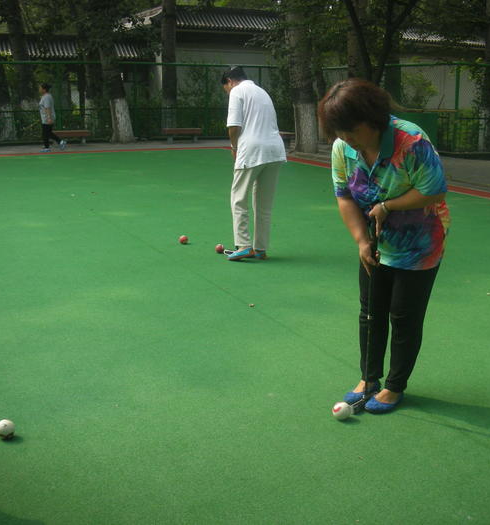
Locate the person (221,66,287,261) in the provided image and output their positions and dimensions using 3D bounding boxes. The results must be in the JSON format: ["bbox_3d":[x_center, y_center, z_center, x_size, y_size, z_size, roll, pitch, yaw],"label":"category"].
[{"bbox_3d":[0.075,-0.786,5.638,0.460,1.510,0.450,7,16,27],"label":"person"}]

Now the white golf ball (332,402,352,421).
[{"bbox_3d":[0.405,0.624,2.958,0.075,0.075,0.075,0,14,0],"label":"white golf ball"}]

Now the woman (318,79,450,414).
[{"bbox_3d":[0.575,-0.063,2.994,0.470,1.390,0.470,-12,18,-39],"label":"woman"}]

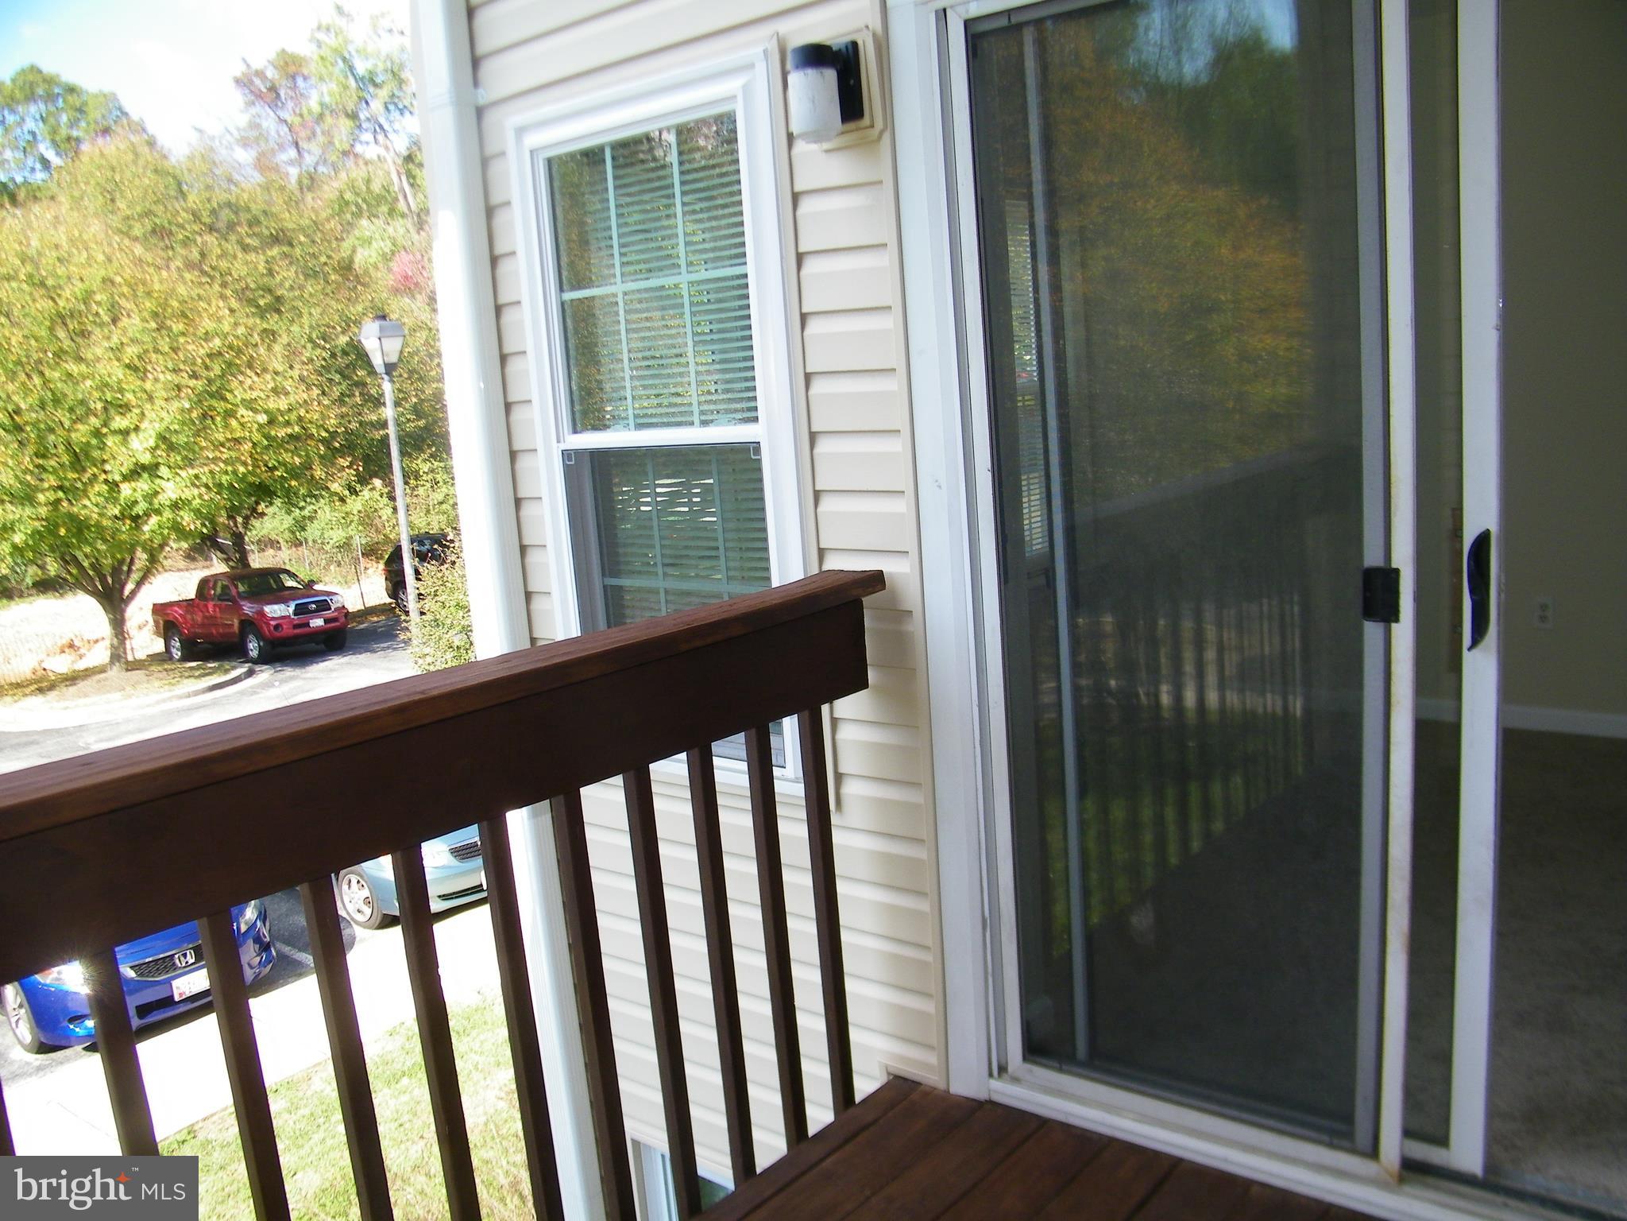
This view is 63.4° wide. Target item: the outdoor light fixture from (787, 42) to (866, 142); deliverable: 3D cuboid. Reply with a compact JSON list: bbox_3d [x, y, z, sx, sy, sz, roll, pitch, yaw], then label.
[{"bbox_3d":[0.008,-0.920,2.345,0.110,0.170,0.130,3,12,39],"label":"outdoor light fixture"}]

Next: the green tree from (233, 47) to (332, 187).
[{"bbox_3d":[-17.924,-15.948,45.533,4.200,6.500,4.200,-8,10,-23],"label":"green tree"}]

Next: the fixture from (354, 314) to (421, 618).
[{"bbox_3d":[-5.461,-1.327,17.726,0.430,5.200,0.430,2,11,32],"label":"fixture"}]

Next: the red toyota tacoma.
[{"bbox_3d":[-11.480,0.060,26.700,5.250,1.780,1.900,-1,9,40],"label":"red toyota tacoma"}]

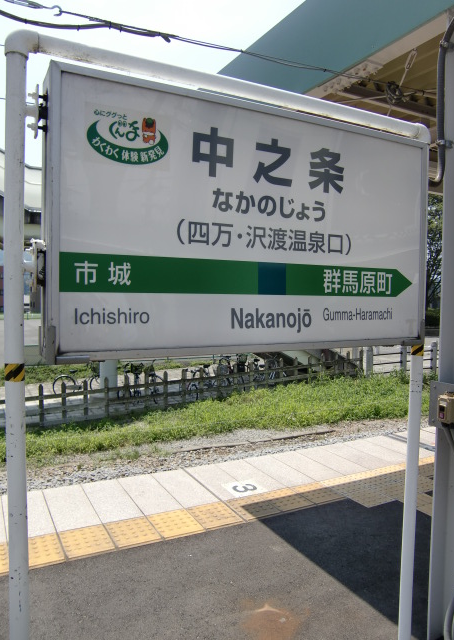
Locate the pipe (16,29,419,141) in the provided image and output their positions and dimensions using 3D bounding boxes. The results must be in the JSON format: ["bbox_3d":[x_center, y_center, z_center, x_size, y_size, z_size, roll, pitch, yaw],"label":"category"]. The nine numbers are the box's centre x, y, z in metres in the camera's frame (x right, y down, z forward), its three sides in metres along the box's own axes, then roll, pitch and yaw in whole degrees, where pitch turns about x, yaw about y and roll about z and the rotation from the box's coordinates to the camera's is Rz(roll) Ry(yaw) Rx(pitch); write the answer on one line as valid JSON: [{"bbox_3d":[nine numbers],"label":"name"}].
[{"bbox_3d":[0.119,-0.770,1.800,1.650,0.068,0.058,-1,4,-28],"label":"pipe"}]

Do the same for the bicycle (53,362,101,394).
[{"bbox_3d":[-4.400,1.770,15.800,1.770,1.050,0.570,0,4,-21],"label":"bicycle"}]

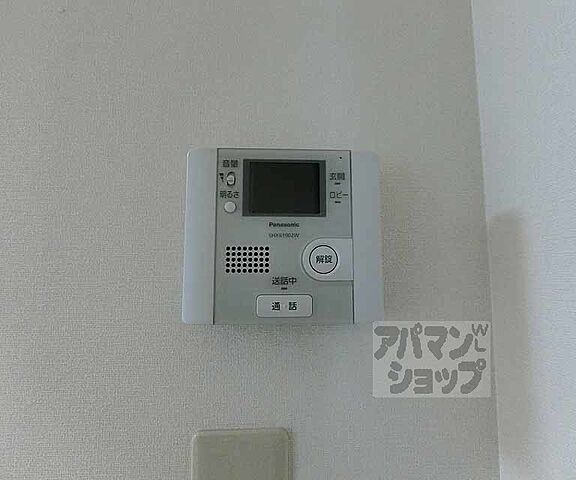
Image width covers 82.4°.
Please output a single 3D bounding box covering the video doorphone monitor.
[{"bbox_3d":[-0.003,-0.003,0.259,0.148,0.131,0.026,0,-6,-3],"label":"video doorphone monitor"}]

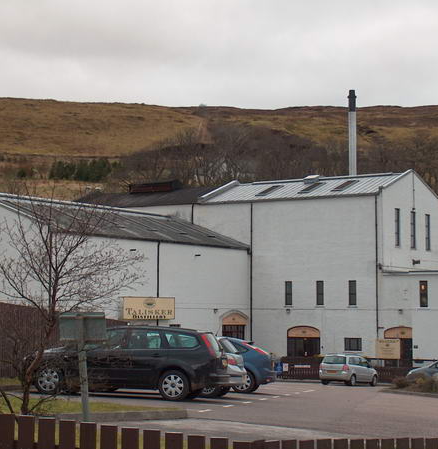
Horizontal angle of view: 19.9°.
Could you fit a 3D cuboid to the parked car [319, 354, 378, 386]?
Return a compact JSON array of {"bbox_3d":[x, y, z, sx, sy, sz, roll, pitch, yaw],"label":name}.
[{"bbox_3d":[7.083,7.840,67.000,1.800,1.640,4.450,-2,-7,31],"label":"parked car"}]

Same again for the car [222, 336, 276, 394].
[{"bbox_3d":[-0.605,3.787,34.100,4.340,1.490,1.840,1,-6,7],"label":"car"}]

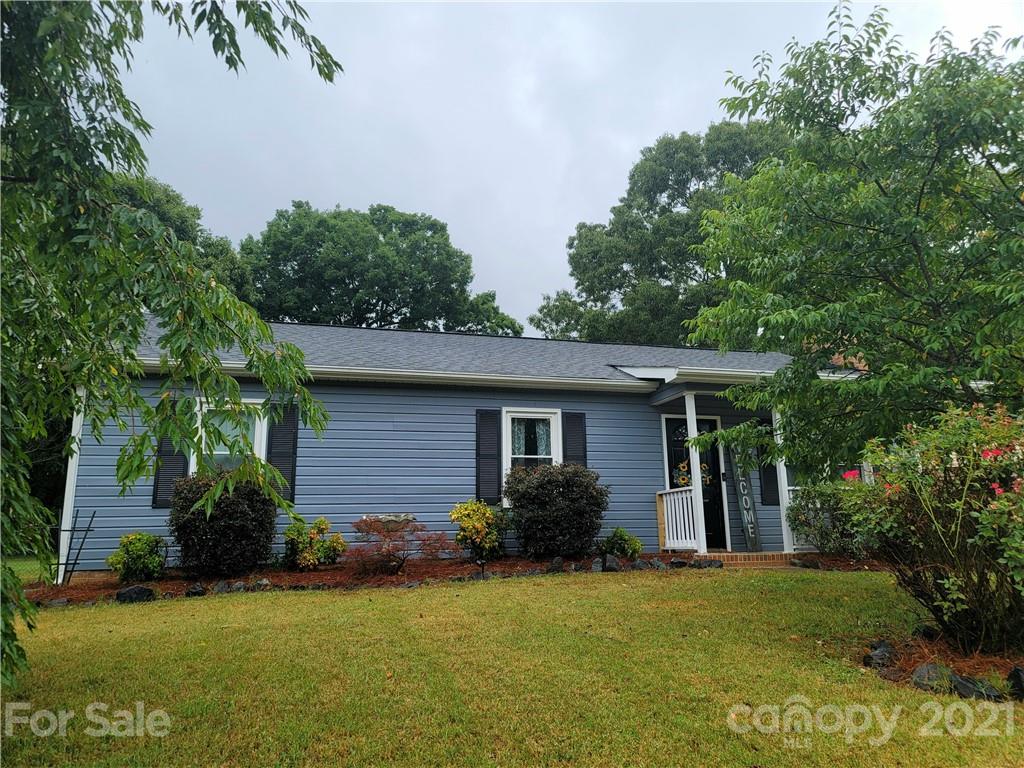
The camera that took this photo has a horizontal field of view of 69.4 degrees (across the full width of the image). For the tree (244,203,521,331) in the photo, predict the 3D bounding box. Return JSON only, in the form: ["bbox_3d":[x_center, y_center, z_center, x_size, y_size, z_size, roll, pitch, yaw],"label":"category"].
[{"bbox_3d":[-5.359,-0.450,29.303,11.000,14.450,10.800,2,-13,-16],"label":"tree"}]

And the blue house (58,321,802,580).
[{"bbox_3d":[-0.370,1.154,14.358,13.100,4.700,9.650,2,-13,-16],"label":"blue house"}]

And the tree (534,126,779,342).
[{"bbox_3d":[7.060,-2.131,28.154,11.800,16.680,11.500,2,-13,-16],"label":"tree"}]

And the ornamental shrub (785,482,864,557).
[{"bbox_3d":[4.232,1.826,9.912,1.100,1.050,1.050,2,-13,-16],"label":"ornamental shrub"}]

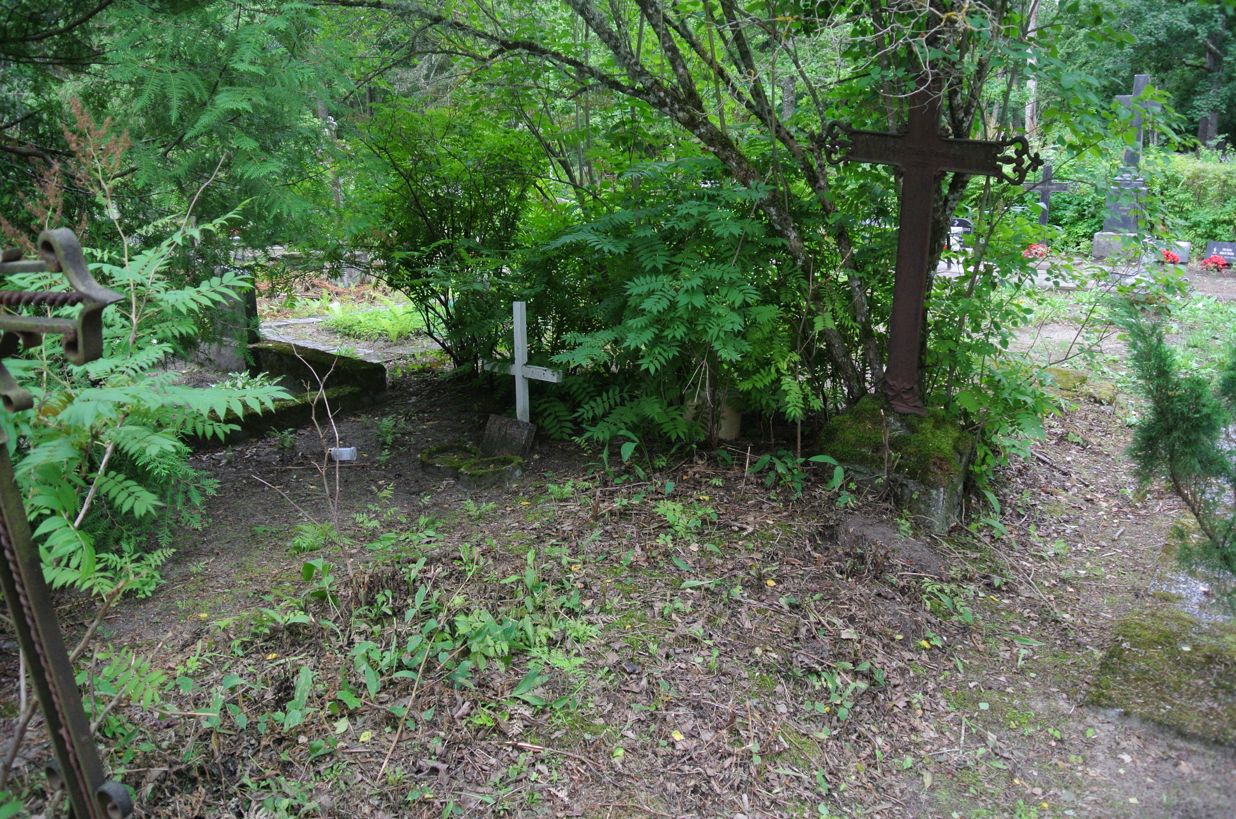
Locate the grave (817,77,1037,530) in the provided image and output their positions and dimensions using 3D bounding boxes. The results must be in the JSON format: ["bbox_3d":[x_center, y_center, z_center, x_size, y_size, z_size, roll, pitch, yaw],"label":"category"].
[{"bbox_3d":[1.378,-0.602,4.266,0.950,2.060,0.660,8,17,29],"label":"grave"}]

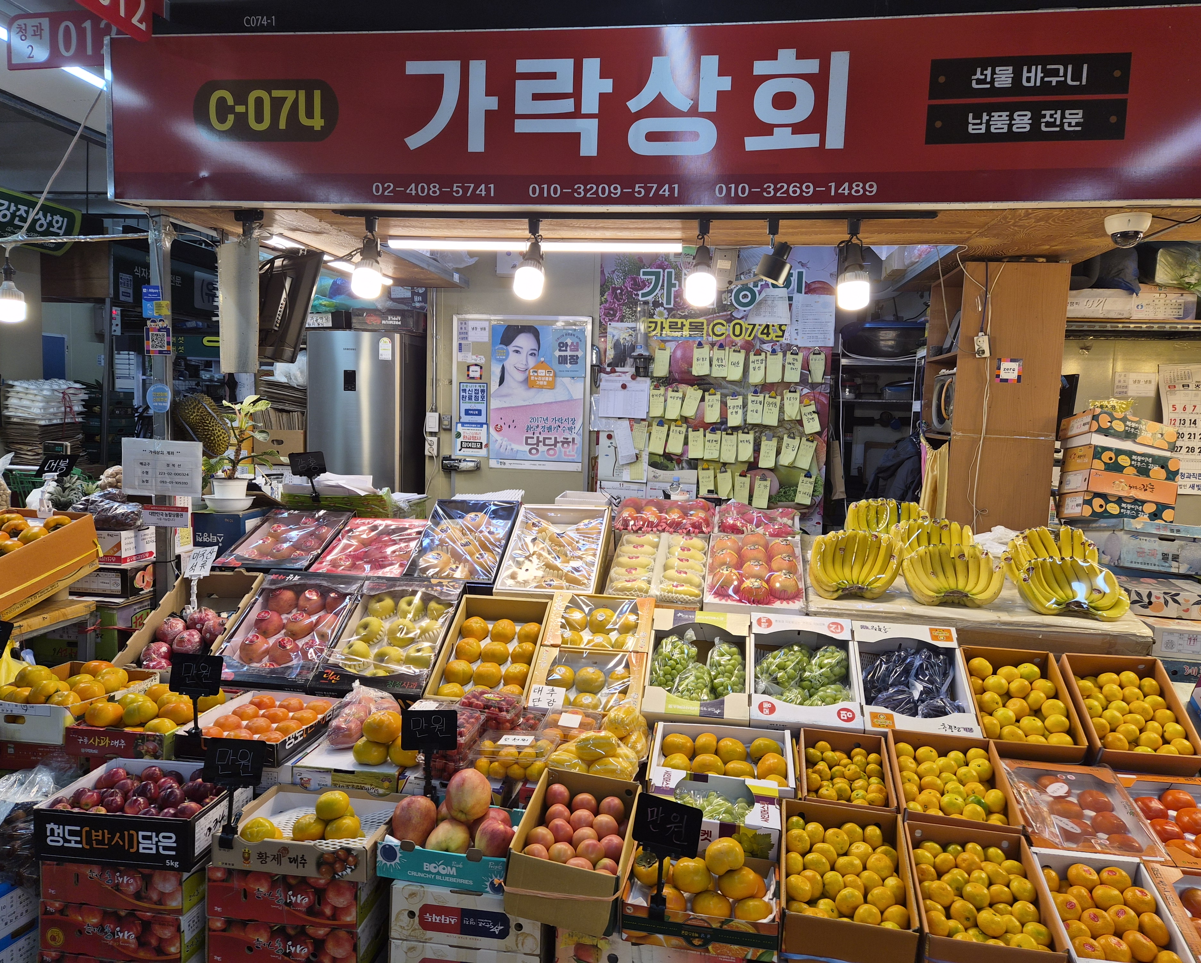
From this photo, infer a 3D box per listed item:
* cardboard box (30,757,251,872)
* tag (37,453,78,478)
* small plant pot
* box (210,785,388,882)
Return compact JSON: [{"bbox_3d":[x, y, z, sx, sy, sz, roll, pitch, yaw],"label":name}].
[{"bbox_3d":[-1.107,0.813,2.105,0.380,0.123,0.289,2,5,6],"label":"cardboard box"},{"bbox_3d":[-1.730,-0.049,2.719,0.115,0.083,0.006,0,-32,1],"label":"tag"},{"bbox_3d":[-1.440,0.037,3.320,0.137,0.100,0.137,2,5,0],"label":"small plant pot"},{"bbox_3d":[-0.656,0.810,1.991,0.352,0.072,0.285,2,3,8],"label":"box"}]

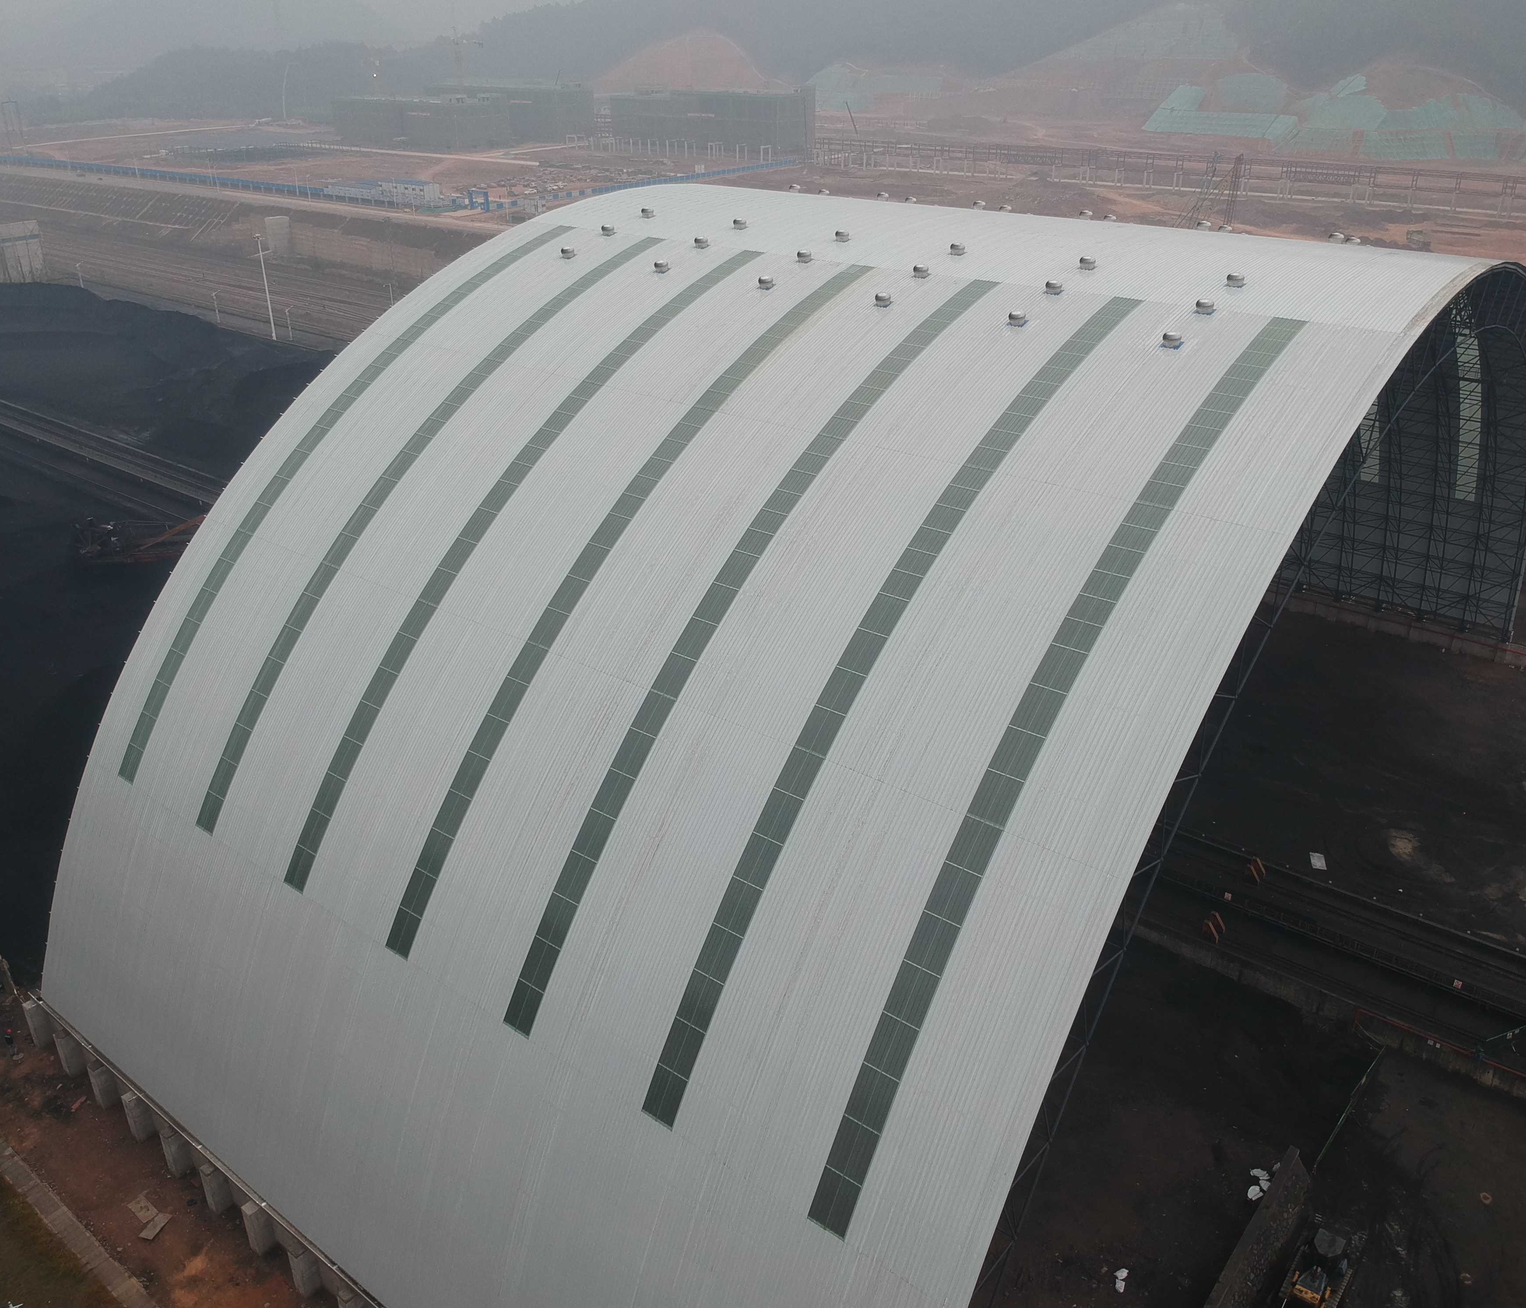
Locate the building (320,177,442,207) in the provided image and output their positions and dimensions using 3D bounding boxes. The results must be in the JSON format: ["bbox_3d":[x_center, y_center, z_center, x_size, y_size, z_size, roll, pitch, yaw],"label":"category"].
[{"bbox_3d":[-140.893,-172.546,465.050,54.000,6.600,9.000,16,31,29],"label":"building"}]

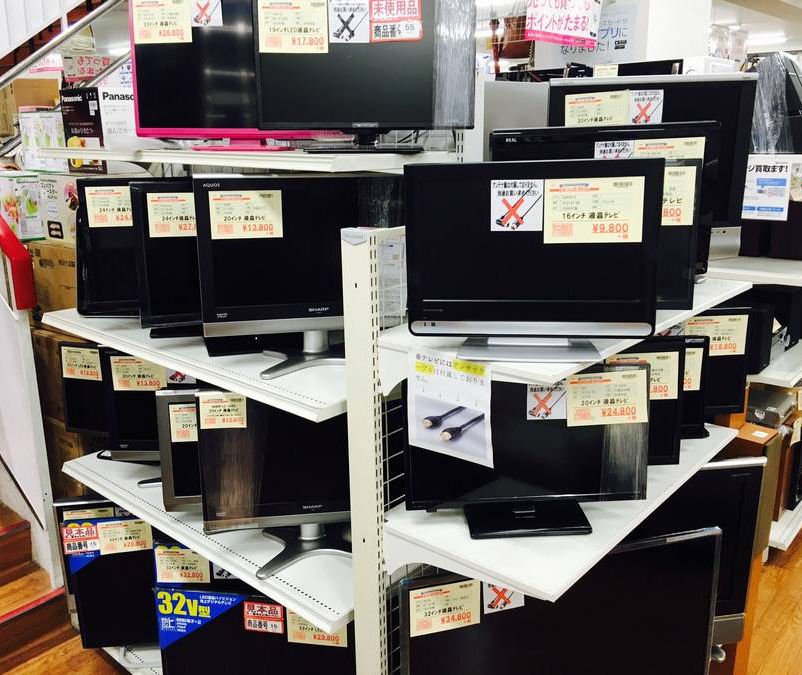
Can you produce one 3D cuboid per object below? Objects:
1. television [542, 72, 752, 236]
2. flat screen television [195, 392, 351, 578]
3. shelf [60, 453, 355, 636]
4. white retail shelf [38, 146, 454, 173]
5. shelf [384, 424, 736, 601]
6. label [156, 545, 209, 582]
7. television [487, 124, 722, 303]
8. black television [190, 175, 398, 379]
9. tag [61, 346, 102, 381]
[{"bbox_3d":[0.603,-0.405,1.870,0.490,0.430,0.190,1,16,6],"label":"television"},{"bbox_3d":[-0.216,0.312,1.801,0.490,0.430,0.230,-2,16,-6],"label":"flat screen television"},{"bbox_3d":[-0.444,0.464,2.131,1.202,0.034,0.447,13,21,40],"label":"shelf"},{"bbox_3d":[-0.439,-0.436,1.820,1.180,0.035,0.350,13,21,40],"label":"white retail shelf"},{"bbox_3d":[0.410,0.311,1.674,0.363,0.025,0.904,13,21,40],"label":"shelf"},{"bbox_3d":[-0.602,0.633,2.085,0.148,0.102,0.008,0,16,1],"label":"label"},{"bbox_3d":[0.437,-0.275,1.650,0.485,0.360,0.180,0,16,2],"label":"television"},{"bbox_3d":[-0.184,-0.142,1.660,0.493,0.415,0.210,-3,16,-9],"label":"black television"},{"bbox_3d":[-1.000,0.083,2.370,0.148,0.102,0.008,3,16,13],"label":"tag"}]

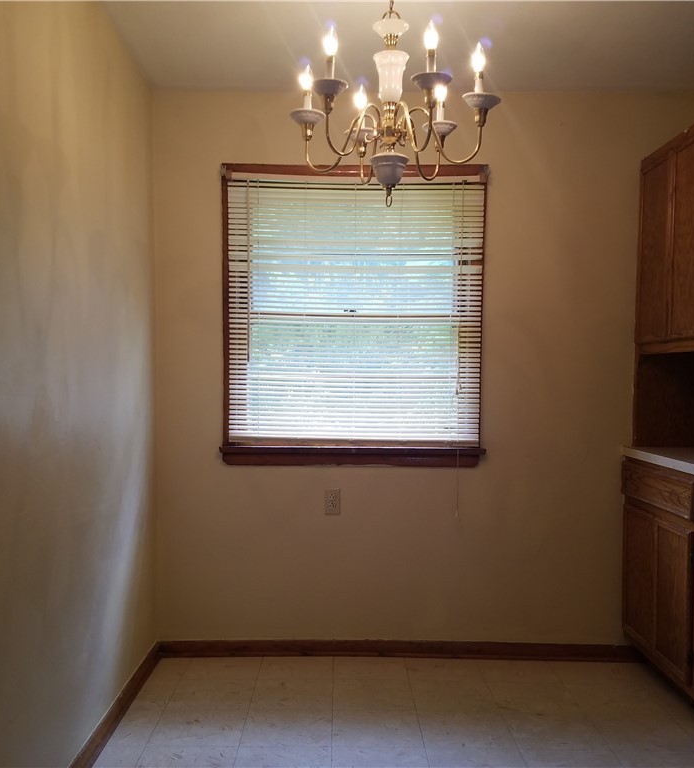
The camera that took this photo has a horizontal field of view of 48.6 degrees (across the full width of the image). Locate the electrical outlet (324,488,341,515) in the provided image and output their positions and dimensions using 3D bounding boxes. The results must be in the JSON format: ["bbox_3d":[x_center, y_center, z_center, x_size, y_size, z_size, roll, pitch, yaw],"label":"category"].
[{"bbox_3d":[-0.061,0.506,3.315,0.072,0.115,0.008,1,2,-1],"label":"electrical outlet"}]

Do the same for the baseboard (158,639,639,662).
[{"bbox_3d":[0.211,1.149,3.330,2.078,0.075,0.020,1,2,-1],"label":"baseboard"}]

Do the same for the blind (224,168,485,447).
[{"bbox_3d":[0.036,-0.312,3.262,1.088,1.153,0.044,1,2,-1],"label":"blind"}]

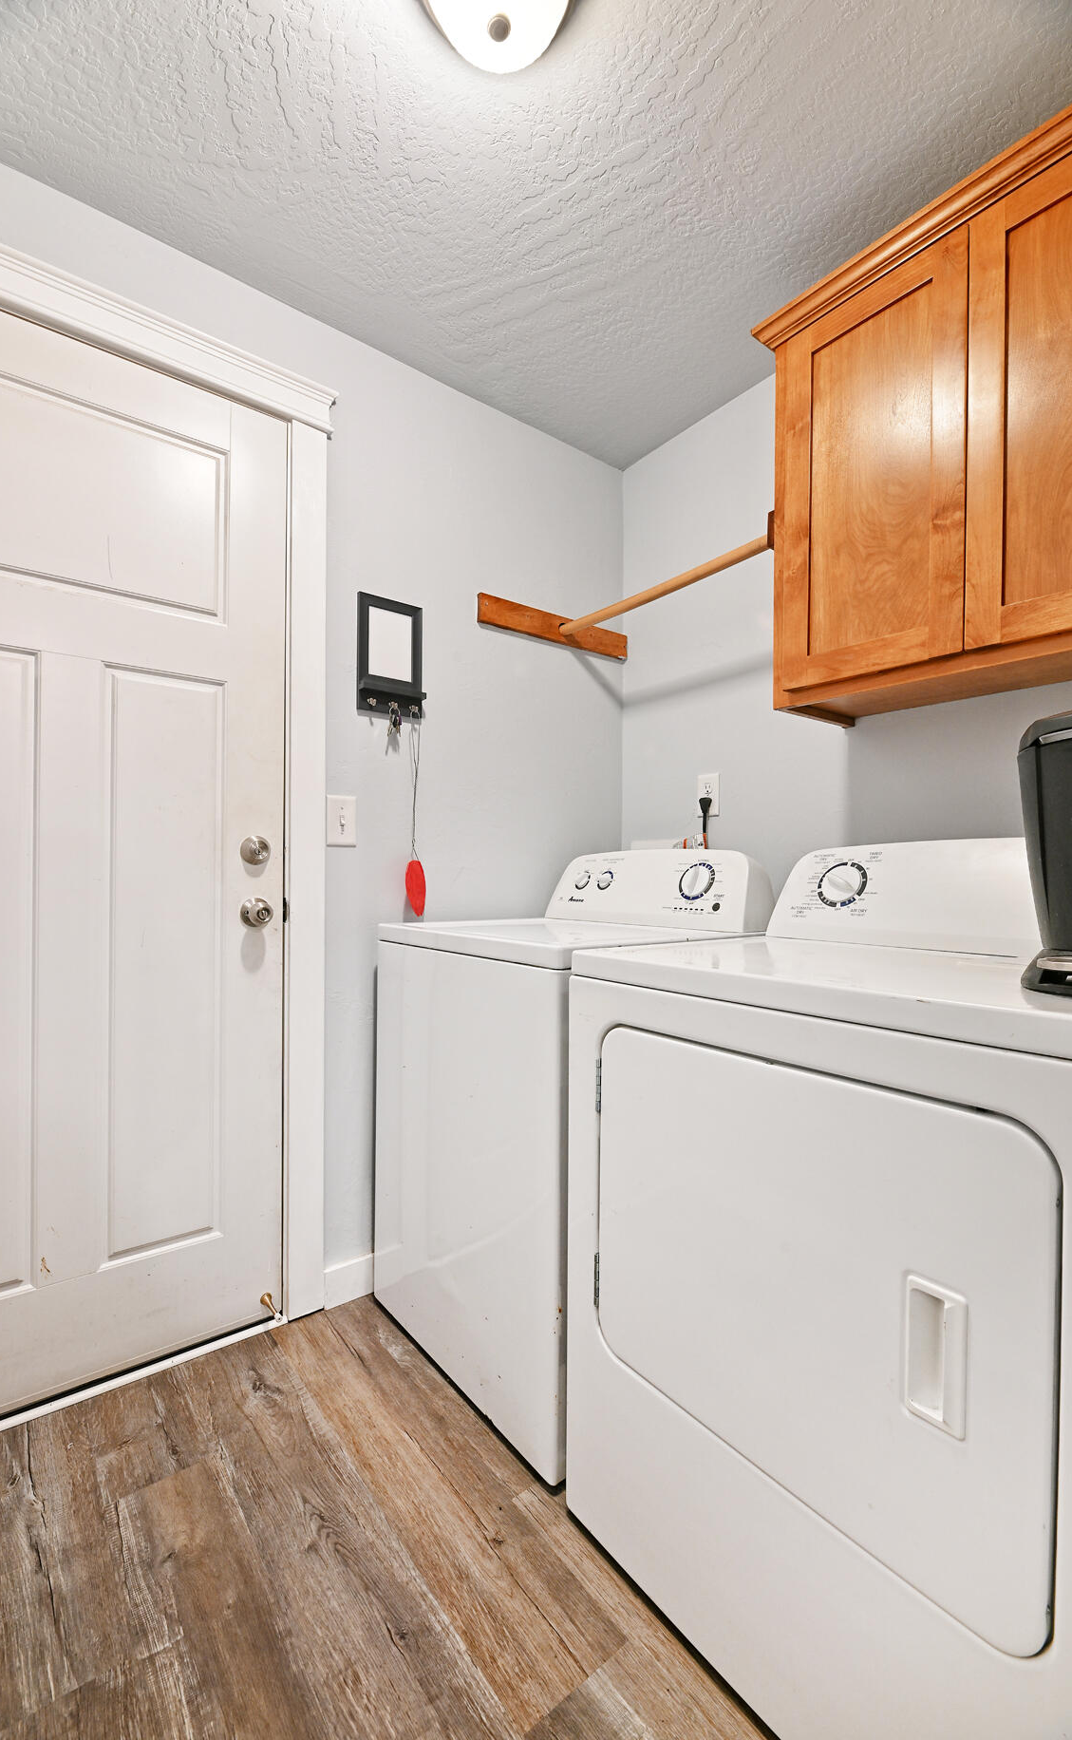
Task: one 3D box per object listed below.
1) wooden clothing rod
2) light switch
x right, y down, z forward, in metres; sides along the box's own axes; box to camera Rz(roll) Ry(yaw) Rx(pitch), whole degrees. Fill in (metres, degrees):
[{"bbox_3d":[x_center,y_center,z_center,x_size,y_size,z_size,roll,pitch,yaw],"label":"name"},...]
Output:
[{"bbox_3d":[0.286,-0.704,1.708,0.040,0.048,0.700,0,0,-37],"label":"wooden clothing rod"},{"bbox_3d":[-0.456,-0.117,1.597,0.070,0.115,0.018,0,0,-37],"label":"light switch"}]

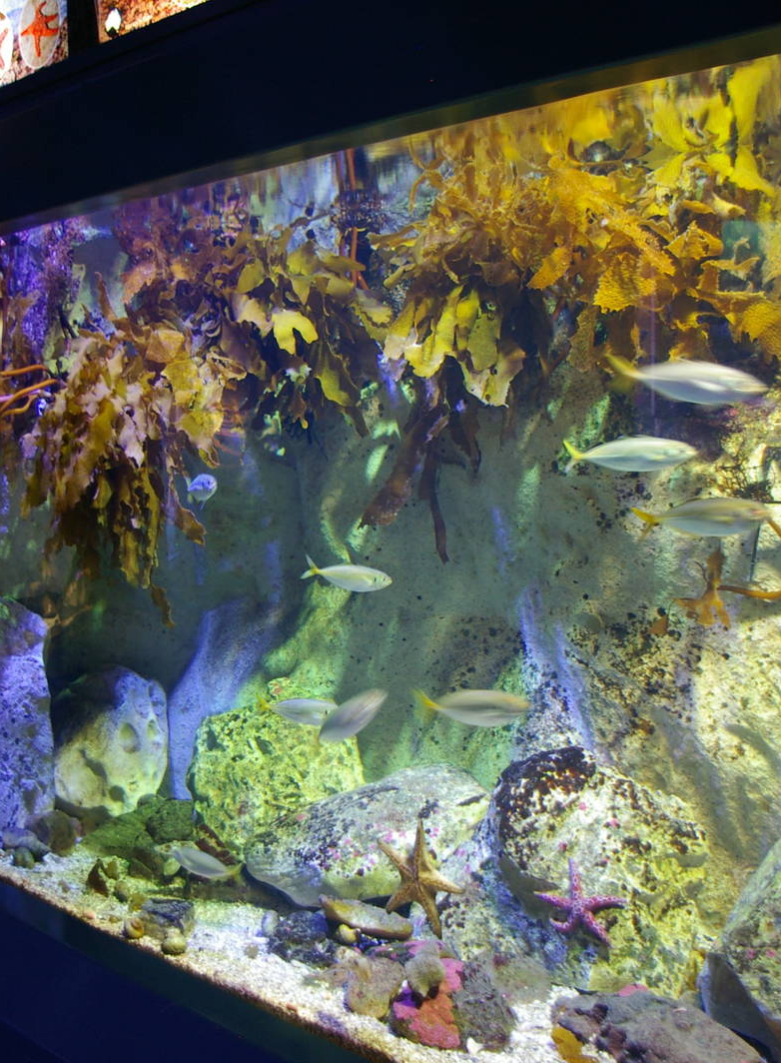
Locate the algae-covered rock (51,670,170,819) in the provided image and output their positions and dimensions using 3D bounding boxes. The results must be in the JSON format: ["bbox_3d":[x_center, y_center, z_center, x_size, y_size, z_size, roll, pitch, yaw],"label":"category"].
[{"bbox_3d":[-0.799,0.599,3.420,0.313,0.402,0.297,-3,5,-14],"label":"algae-covered rock"}]

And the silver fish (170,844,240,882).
[{"bbox_3d":[-0.410,0.729,2.650,0.205,0.054,0.030,10,11,31],"label":"silver fish"}]

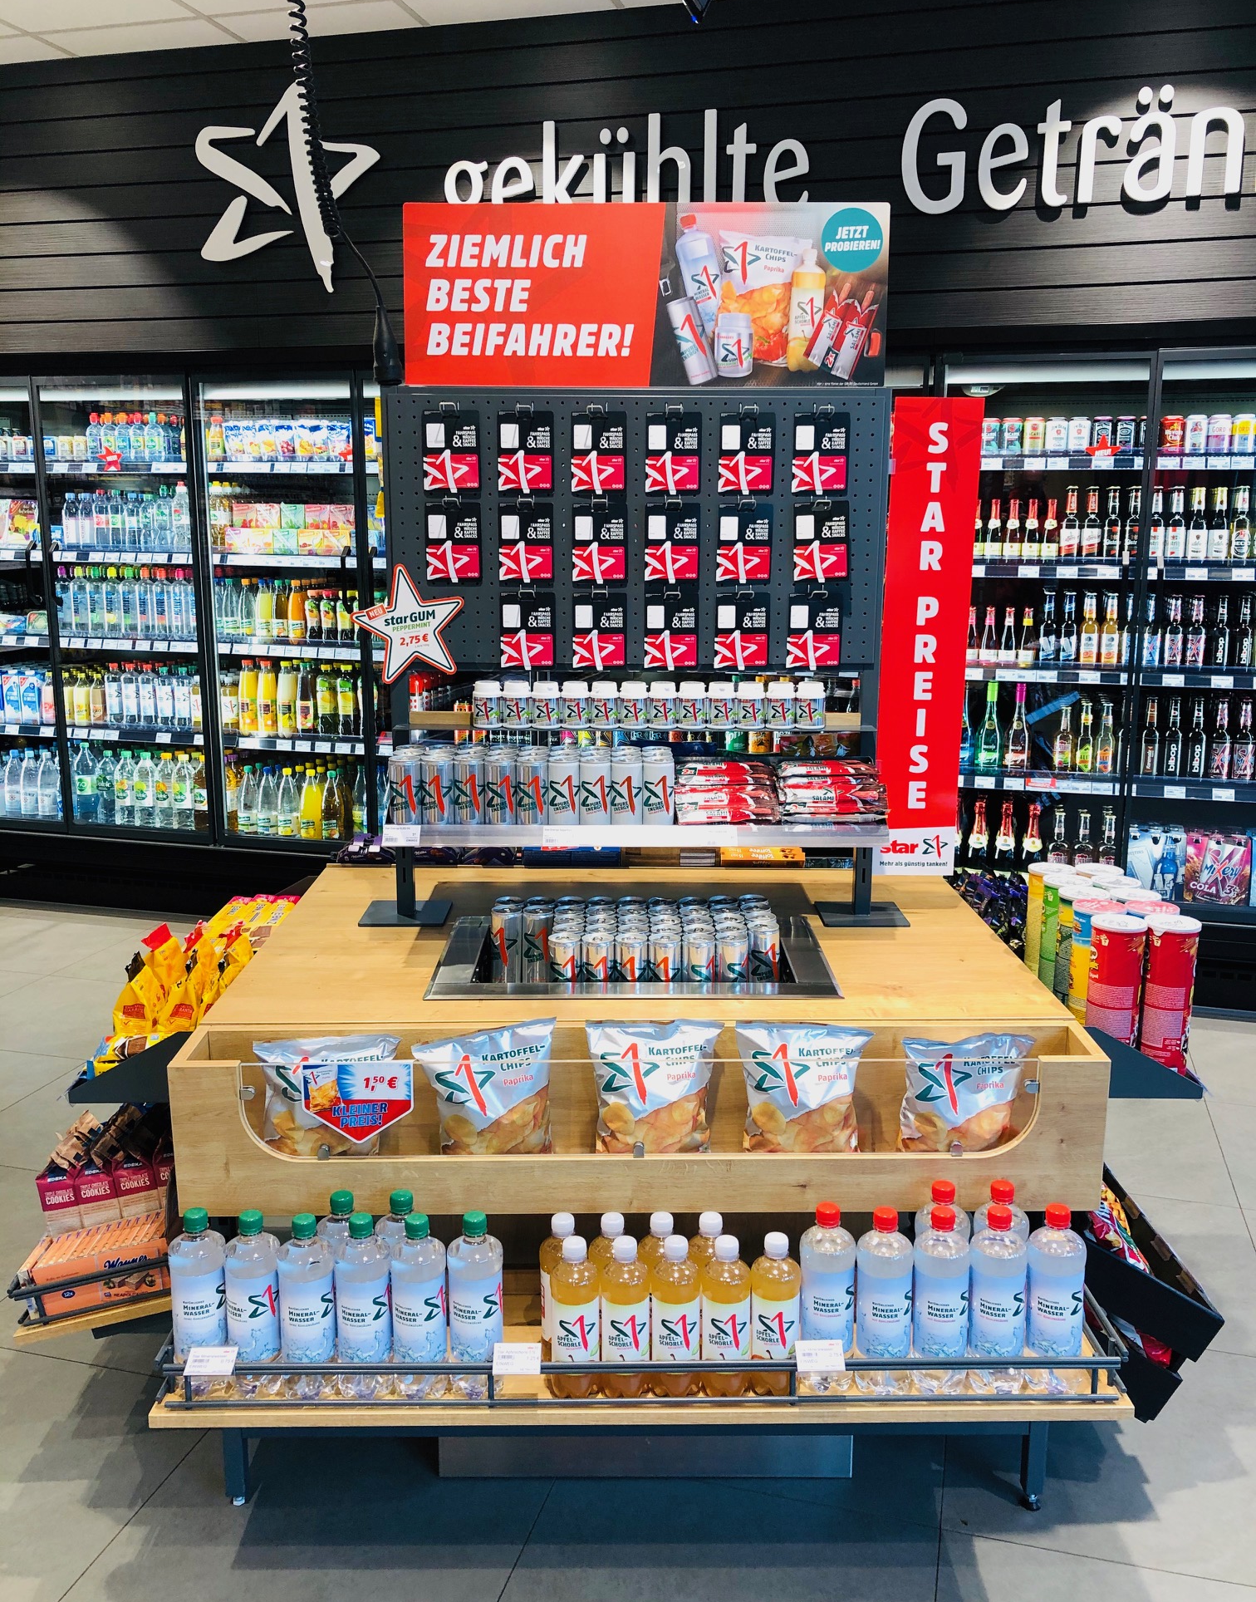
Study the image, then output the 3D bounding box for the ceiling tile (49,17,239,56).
[{"bbox_3d":[-1.545,-2.422,4.288,0.624,0.018,0.240,3,12,13],"label":"ceiling tile"}]

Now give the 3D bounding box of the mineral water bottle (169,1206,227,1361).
[{"bbox_3d":[-0.560,0.654,1.783,0.072,0.247,0.072,0,12,-1],"label":"mineral water bottle"}]

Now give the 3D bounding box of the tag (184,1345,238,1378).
[{"bbox_3d":[-0.531,0.717,1.729,0.060,0.003,0.042,0,44,-1],"label":"tag"}]

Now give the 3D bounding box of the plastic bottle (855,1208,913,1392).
[{"bbox_3d":[0.334,0.652,1.774,0.074,0.246,0.074,0,12,-1],"label":"plastic bottle"}]

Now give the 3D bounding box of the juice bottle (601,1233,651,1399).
[{"bbox_3d":[-0.002,0.671,1.769,0.065,0.211,0.065,0,12,-1],"label":"juice bottle"}]

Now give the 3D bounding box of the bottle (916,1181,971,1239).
[{"bbox_3d":[0.427,0.640,1.858,0.072,0.242,0.072,0,12,-1],"label":"bottle"}]

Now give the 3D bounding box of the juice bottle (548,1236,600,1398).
[{"bbox_3d":[-0.068,0.671,1.769,0.063,0.212,0.063,0,12,-1],"label":"juice bottle"}]

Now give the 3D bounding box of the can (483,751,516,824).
[{"bbox_3d":[-0.216,-0.008,2.314,0.053,0.135,0.053,0,12,-1],"label":"can"}]

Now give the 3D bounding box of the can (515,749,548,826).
[{"bbox_3d":[-0.163,-0.008,2.314,0.053,0.135,0.053,0,12,-1],"label":"can"}]

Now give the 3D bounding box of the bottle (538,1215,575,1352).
[{"bbox_3d":[-0.087,0.661,1.831,0.062,0.213,0.062,0,12,-1],"label":"bottle"}]

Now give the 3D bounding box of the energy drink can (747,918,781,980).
[{"bbox_3d":[0.229,0.272,2.269,0.053,0.134,0.053,0,12,0],"label":"energy drink can"}]

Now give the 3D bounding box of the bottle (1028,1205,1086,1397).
[{"bbox_3d":[0.562,0.652,1.794,0.072,0.247,0.072,0,12,-1],"label":"bottle"}]

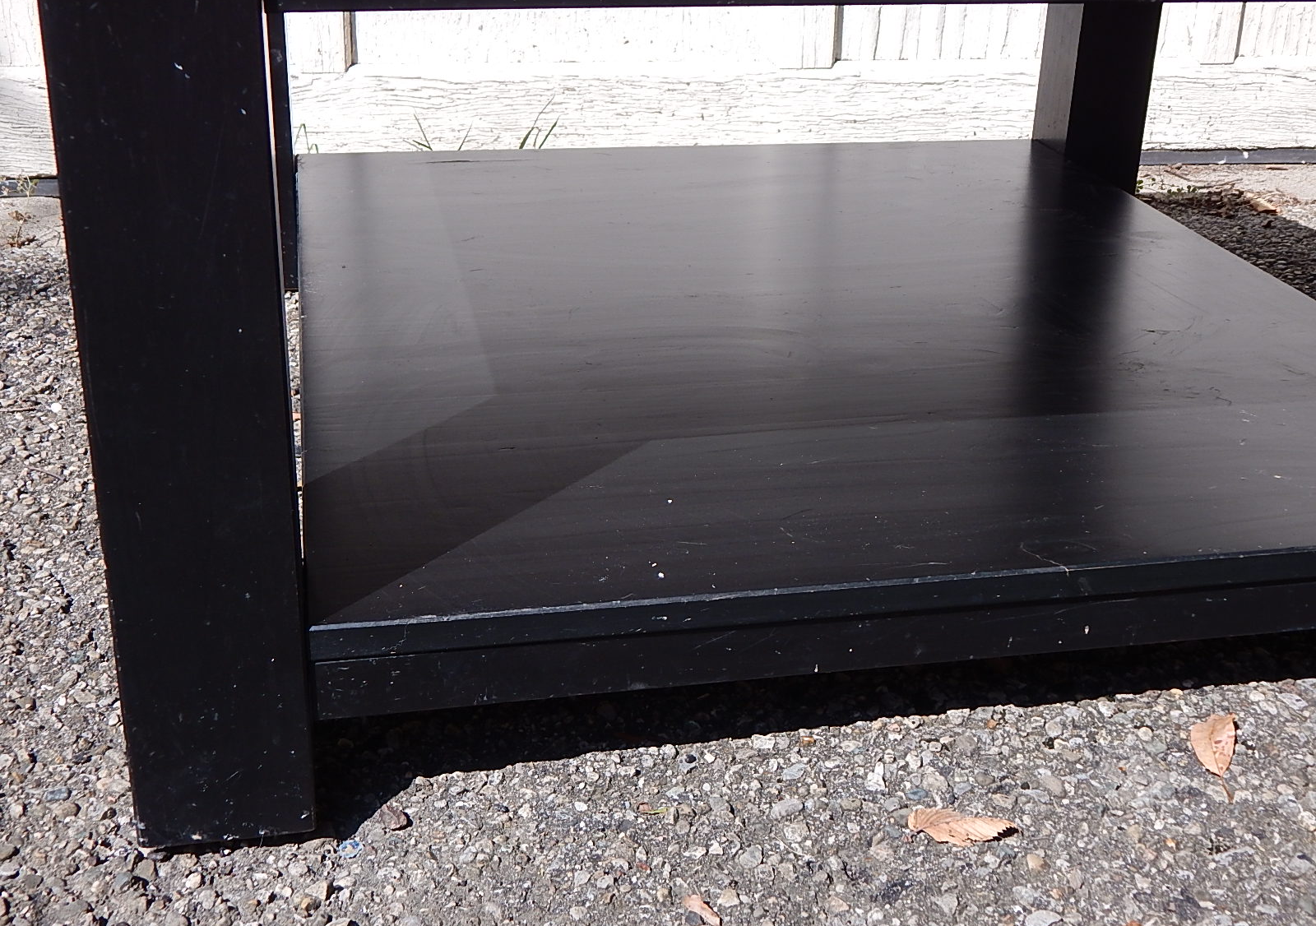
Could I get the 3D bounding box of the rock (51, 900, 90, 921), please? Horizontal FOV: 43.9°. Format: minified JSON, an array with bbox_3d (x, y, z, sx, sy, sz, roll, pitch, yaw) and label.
[{"bbox_3d":[-0.258,0.197,0.718,0.018,0.007,0.009,-14,28,-30],"label":"rock"}]

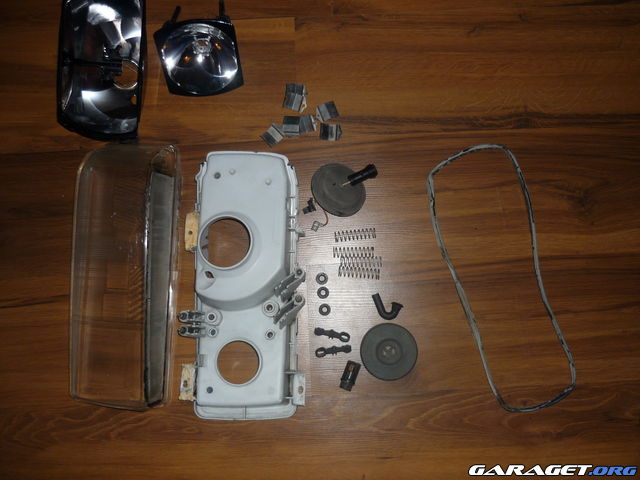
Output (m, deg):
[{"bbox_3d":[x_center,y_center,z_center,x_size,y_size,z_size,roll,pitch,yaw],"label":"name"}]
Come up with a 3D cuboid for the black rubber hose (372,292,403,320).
[{"bbox_3d":[0.102,0.100,0.912,0.038,0.015,0.045,-21,86,0],"label":"black rubber hose"}]

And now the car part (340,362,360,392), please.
[{"bbox_3d":[0.047,0.209,0.933,0.020,0.019,0.043,21,87,2],"label":"car part"}]

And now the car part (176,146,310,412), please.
[{"bbox_3d":[-0.115,0.067,0.904,0.186,0.100,0.412,0,87,1],"label":"car part"}]

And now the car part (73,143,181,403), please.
[{"bbox_3d":[-0.288,0.049,0.905,0.148,0.060,0.388,-1,86,2],"label":"car part"}]

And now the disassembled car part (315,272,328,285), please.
[{"bbox_3d":[0.004,0.061,0.949,0.019,0.006,0.019,0,87,1],"label":"disassembled car part"}]

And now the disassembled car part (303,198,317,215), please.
[{"bbox_3d":[-0.017,-0.051,0.929,0.019,0.010,0.021,-16,86,1],"label":"disassembled car part"}]

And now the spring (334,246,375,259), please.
[{"bbox_3d":[0.051,0.019,0.919,0.062,0.016,0.016,-1,86,2],"label":"spring"}]

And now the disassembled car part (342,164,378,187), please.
[{"bbox_3d":[0.060,-0.095,0.917,0.057,0.021,0.022,-27,86,0],"label":"disassembled car part"}]

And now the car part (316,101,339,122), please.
[{"bbox_3d":[0.013,-0.197,0.938,0.032,0.011,0.026,-22,86,0],"label":"car part"}]

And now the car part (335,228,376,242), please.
[{"bbox_3d":[0.055,-0.007,0.947,0.064,0.015,0.015,-5,87,1],"label":"car part"}]

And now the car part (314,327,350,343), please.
[{"bbox_3d":[0.020,0.146,0.942,0.057,0.010,0.016,9,87,2],"label":"car part"}]

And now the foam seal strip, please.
[{"bbox_3d":[0.270,0.056,0.913,0.141,0.010,0.402,-15,86,1],"label":"foam seal strip"}]

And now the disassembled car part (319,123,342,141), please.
[{"bbox_3d":[0.018,-0.169,0.958,0.035,0.012,0.027,2,87,1],"label":"disassembled car part"}]

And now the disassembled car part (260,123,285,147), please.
[{"bbox_3d":[-0.073,-0.161,0.938,0.031,0.011,0.026,-44,86,-2],"label":"disassembled car part"}]

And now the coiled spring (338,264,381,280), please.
[{"bbox_3d":[0.061,0.052,0.943,0.064,0.015,0.015,3,87,1],"label":"coiled spring"}]

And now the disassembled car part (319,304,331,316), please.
[{"bbox_3d":[0.008,0.106,0.920,0.018,0.005,0.018,0,86,2],"label":"disassembled car part"}]

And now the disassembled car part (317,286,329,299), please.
[{"bbox_3d":[0.005,0.083,0.947,0.019,0.006,0.019,0,87,1],"label":"disassembled car part"}]

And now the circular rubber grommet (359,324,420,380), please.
[{"bbox_3d":[0.103,0.166,0.905,0.085,0.020,0.085,0,86,2],"label":"circular rubber grommet"}]

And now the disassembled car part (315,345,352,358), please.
[{"bbox_3d":[0.022,0.172,0.940,0.056,0.010,0.016,-8,87,1],"label":"disassembled car part"}]

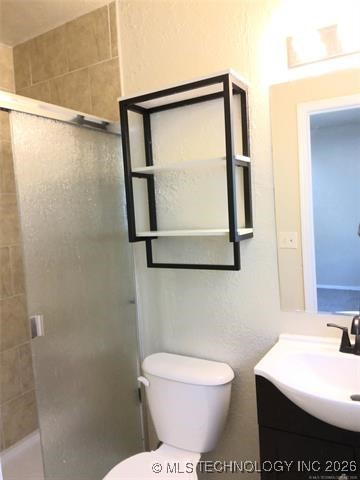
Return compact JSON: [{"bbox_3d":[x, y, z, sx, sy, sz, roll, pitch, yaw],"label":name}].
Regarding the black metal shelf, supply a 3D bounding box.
[{"bbox_3d":[0.028,-0.246,1.551,0.510,0.749,0.194,0,5,31],"label":"black metal shelf"}]

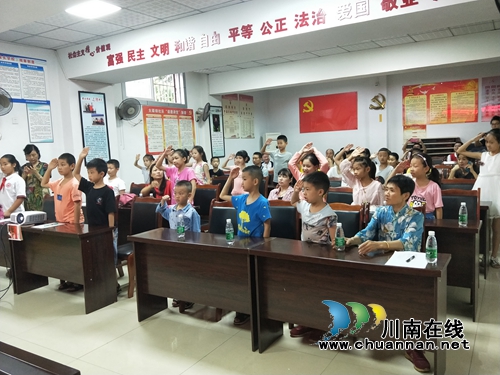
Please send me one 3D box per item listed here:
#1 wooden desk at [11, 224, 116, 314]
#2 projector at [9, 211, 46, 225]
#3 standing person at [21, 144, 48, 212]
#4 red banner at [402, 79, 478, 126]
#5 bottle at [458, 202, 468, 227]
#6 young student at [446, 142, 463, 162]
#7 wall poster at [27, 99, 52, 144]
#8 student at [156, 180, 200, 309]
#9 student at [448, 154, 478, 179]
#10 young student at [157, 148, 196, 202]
[{"bbox_3d":[-1.919,0.763,3.678,1.171,0.754,0.372,1,7,29],"label":"wooden desk"},{"bbox_3d":[-2.539,0.334,4.137,0.300,0.110,0.240,1,6,30],"label":"projector"},{"bbox_3d":[-2.982,0.220,5.091,0.430,1.620,0.310,-3,6,-4],"label":"standing person"},{"bbox_3d":[4.357,-1.938,8.280,1.510,0.940,0.020,0,6,27],"label":"red banner"},{"bbox_3d":[1.749,0.224,2.960,0.061,0.183,0.061,1,6,30],"label":"bottle"},{"bbox_3d":[3.805,-0.140,6.754,0.450,1.389,0.420,1,7,25],"label":"young student"},{"bbox_3d":[-3.431,-1.054,5.906,0.020,0.640,0.379,1,7,29],"label":"wall poster"},{"bbox_3d":[-0.652,0.526,3.390,0.390,1.210,0.290,0,7,26],"label":"student"},{"bbox_3d":[3.055,0.148,5.164,0.520,1.236,0.600,0,7,22],"label":"student"},{"bbox_3d":[-0.886,0.238,4.668,0.440,1.490,0.330,2,8,38],"label":"young student"}]

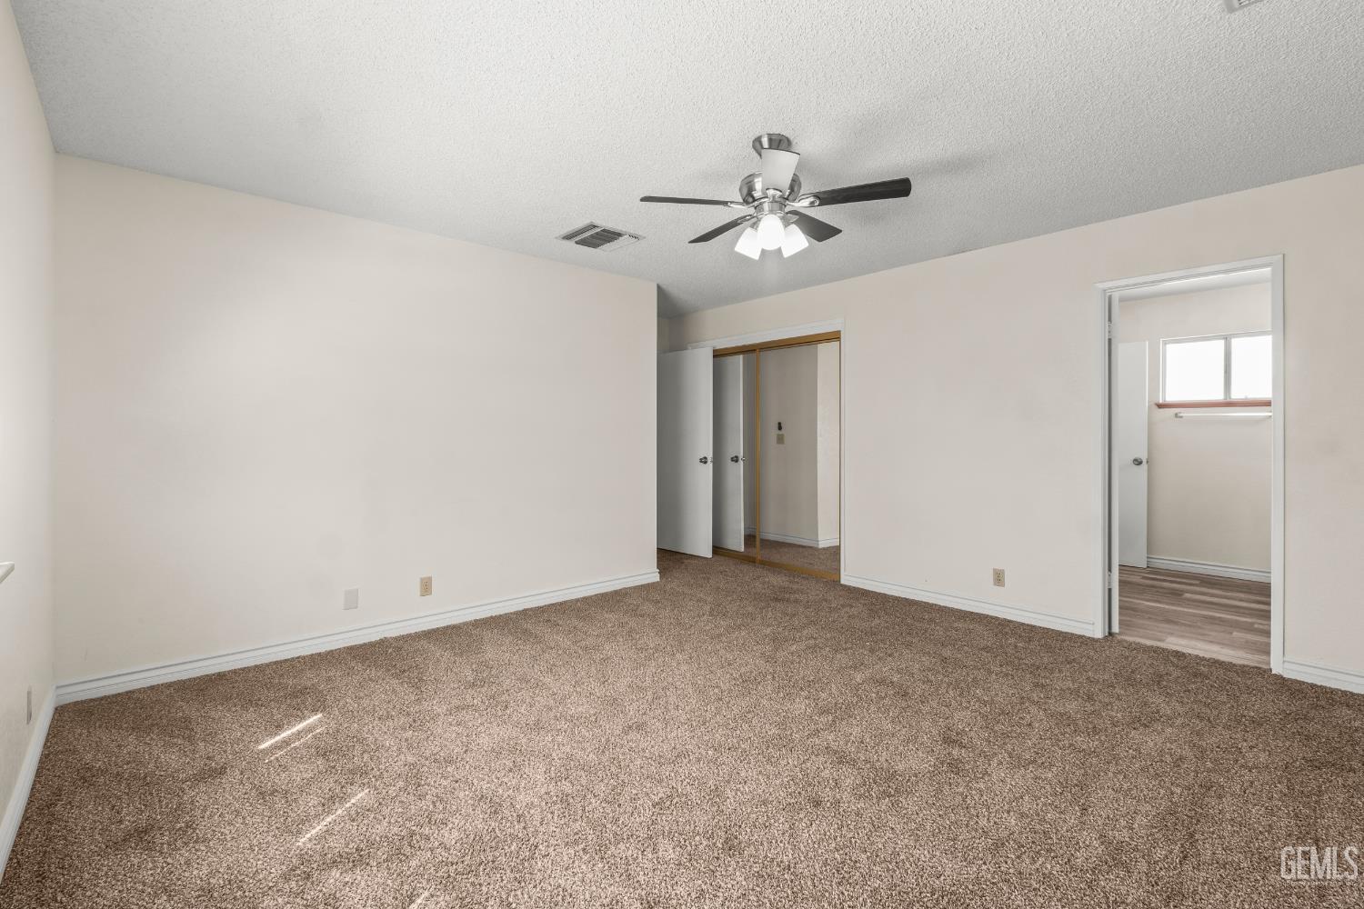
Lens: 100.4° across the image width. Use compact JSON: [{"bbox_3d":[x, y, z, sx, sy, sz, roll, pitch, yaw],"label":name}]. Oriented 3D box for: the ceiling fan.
[{"bbox_3d":[0.384,-1.100,2.450,1.100,0.500,1.090,0,1,0],"label":"ceiling fan"}]

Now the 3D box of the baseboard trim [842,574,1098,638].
[{"bbox_3d":[1.885,1.030,3.990,0.016,0.090,1.650,-1,1,-43],"label":"baseboard trim"}]

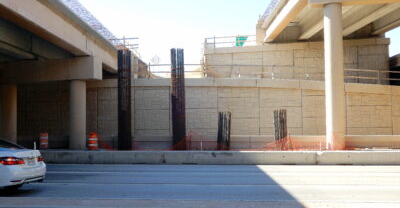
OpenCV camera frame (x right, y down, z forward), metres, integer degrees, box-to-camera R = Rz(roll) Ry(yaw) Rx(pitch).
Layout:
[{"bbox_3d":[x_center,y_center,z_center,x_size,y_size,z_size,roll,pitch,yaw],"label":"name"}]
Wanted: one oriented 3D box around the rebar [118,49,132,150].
[{"bbox_3d":[-4.137,-0.222,28.800,0.740,5.680,0.740,0,-2,0],"label":"rebar"}]

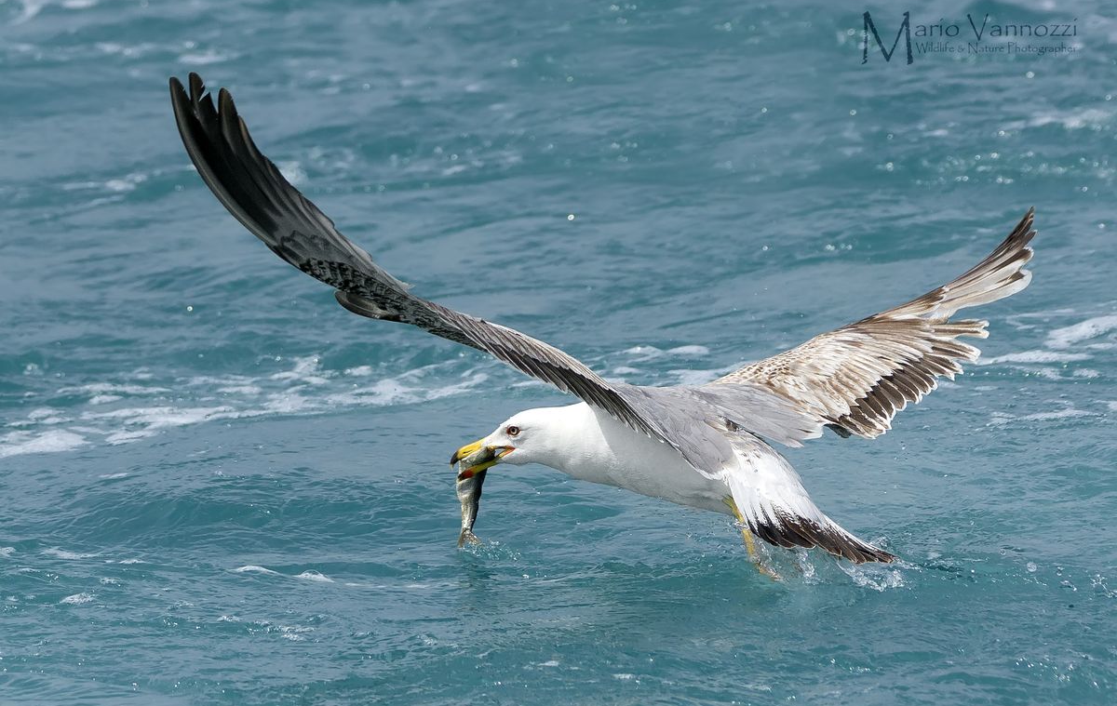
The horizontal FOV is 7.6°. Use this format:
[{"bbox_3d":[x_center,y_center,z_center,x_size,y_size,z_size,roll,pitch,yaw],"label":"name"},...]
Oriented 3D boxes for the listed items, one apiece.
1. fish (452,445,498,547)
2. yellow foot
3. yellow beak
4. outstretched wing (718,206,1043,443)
[{"bbox_3d":[-0.097,0.166,9.750,0.047,0.122,0.027,5,10,-6],"label":"fish"},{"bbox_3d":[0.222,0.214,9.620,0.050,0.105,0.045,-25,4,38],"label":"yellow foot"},{"bbox_3d":[-0.089,0.121,9.750,0.078,0.038,0.024,-19,8,13],"label":"yellow beak"},{"bbox_3d":[0.399,-0.021,9.838,0.210,0.130,0.580,26,37,33],"label":"outstretched wing"}]

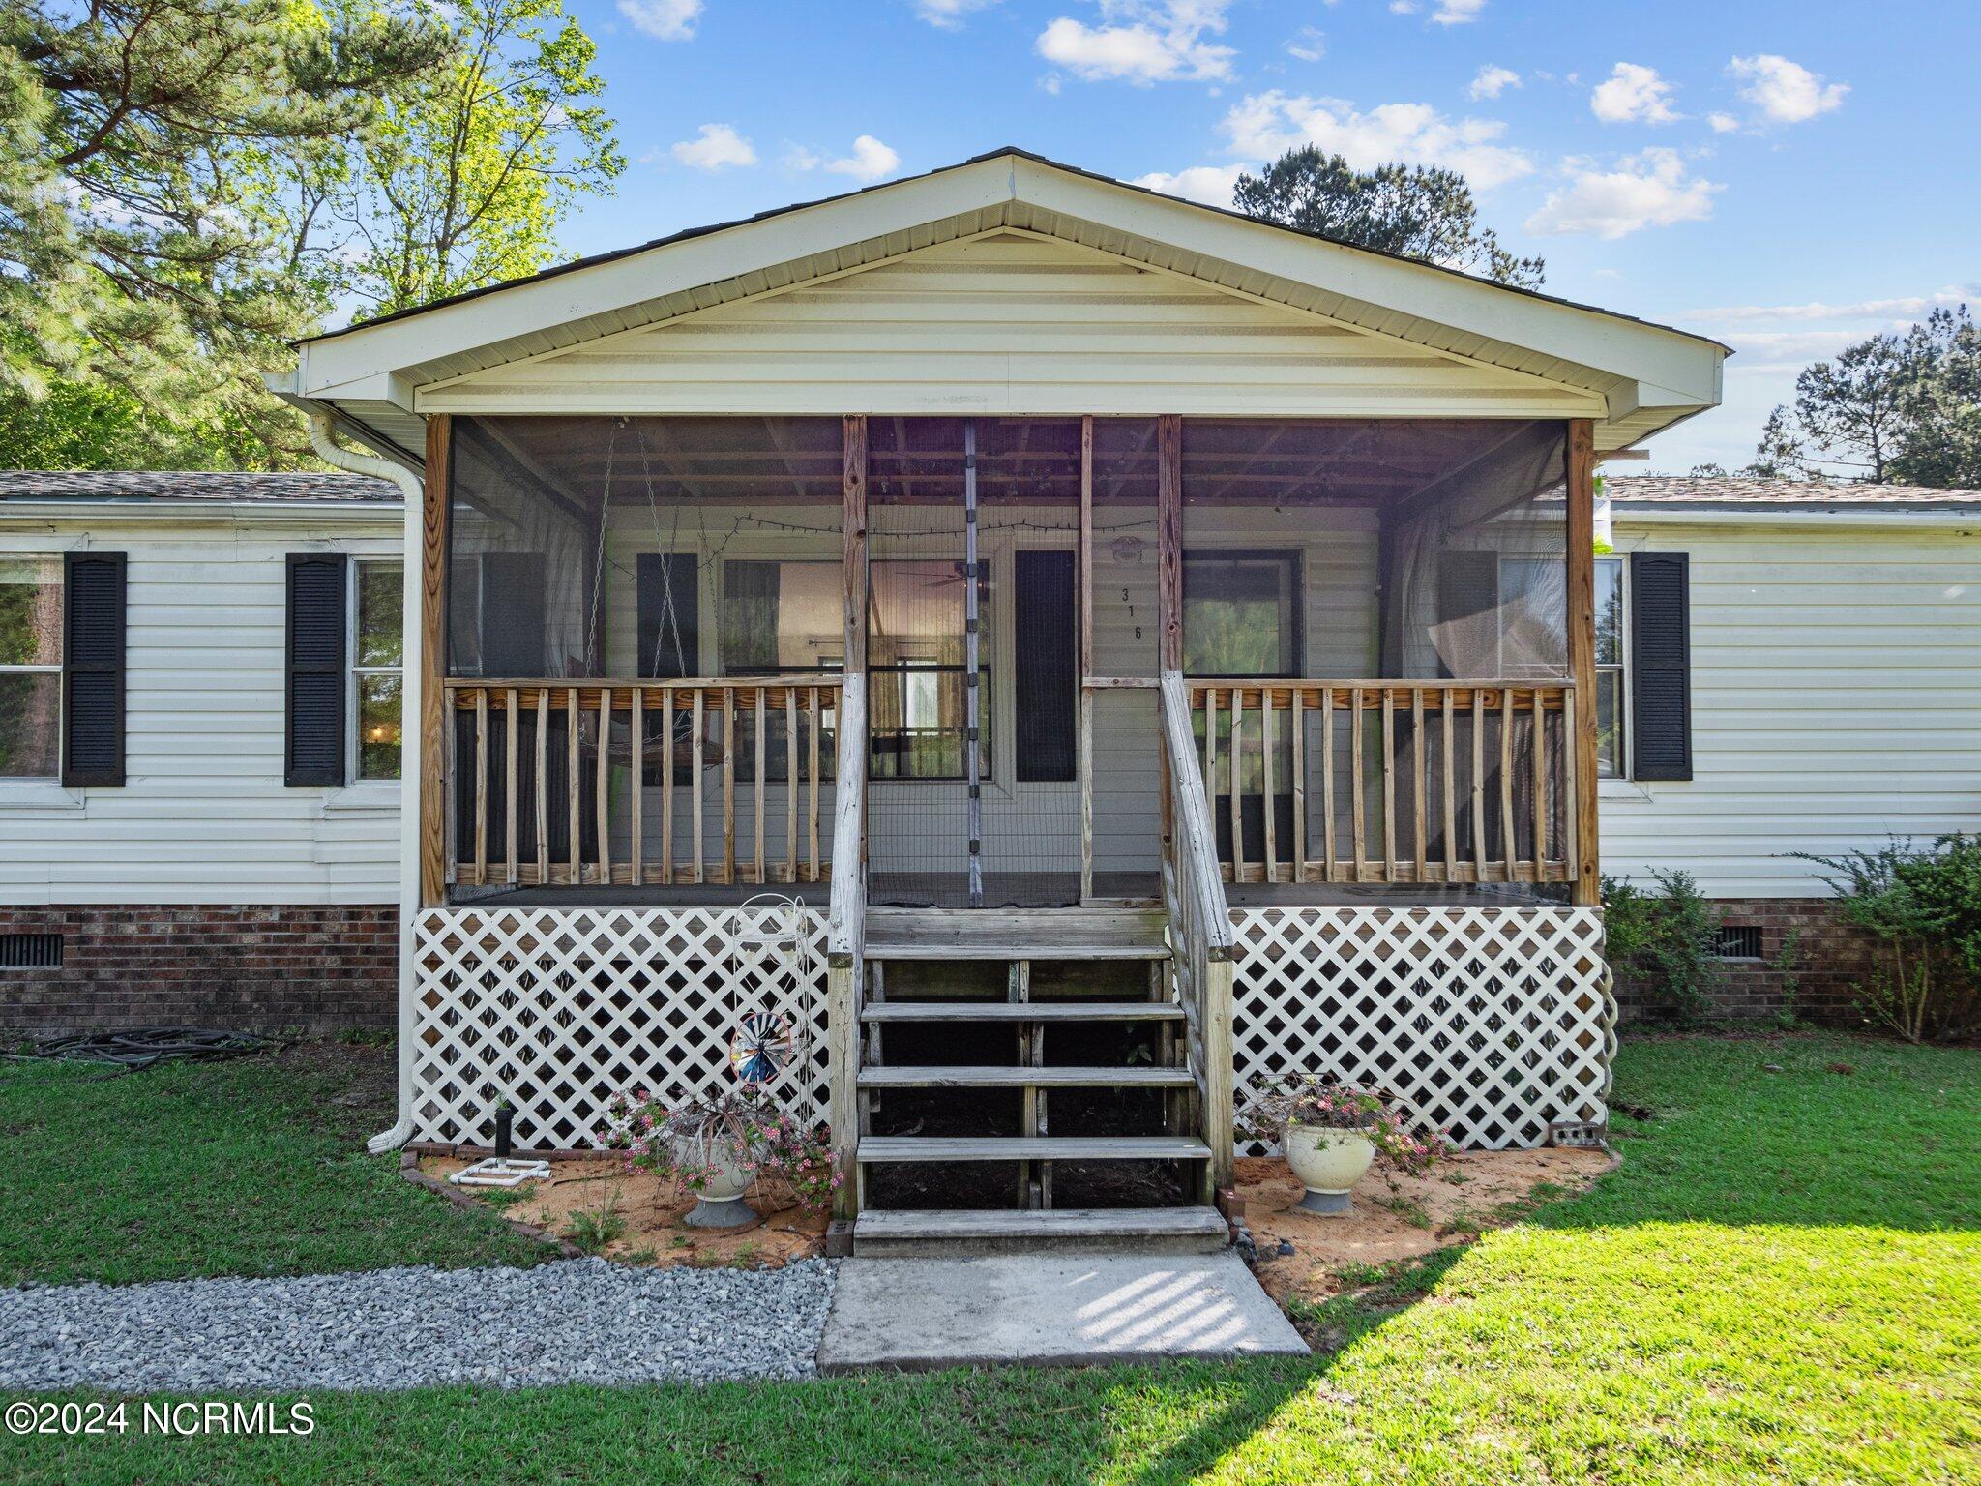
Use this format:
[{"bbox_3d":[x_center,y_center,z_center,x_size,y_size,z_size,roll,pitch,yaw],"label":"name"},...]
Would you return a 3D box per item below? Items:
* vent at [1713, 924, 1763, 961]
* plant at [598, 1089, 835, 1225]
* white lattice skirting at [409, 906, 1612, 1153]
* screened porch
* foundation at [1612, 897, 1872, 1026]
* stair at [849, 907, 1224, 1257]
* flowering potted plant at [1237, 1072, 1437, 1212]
[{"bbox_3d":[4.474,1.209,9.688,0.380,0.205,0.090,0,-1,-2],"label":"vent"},{"bbox_3d":[-0.934,1.425,5.578,0.798,0.455,0.680,0,-1,-2],"label":"plant"},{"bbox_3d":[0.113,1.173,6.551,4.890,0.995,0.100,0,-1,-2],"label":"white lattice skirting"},{"bbox_3d":[0.064,-0.297,8.072,4.849,2.050,2.950,0,-1,-2],"label":"screened porch"},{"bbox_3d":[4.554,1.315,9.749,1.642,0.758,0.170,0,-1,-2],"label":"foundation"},{"bbox_3d":[0.148,1.170,5.912,1.221,1.030,1.380,0,-1,-2],"label":"stair"},{"bbox_3d":[1.259,1.431,5.774,0.717,0.463,0.620,0,-1,-2],"label":"flowering potted plant"}]

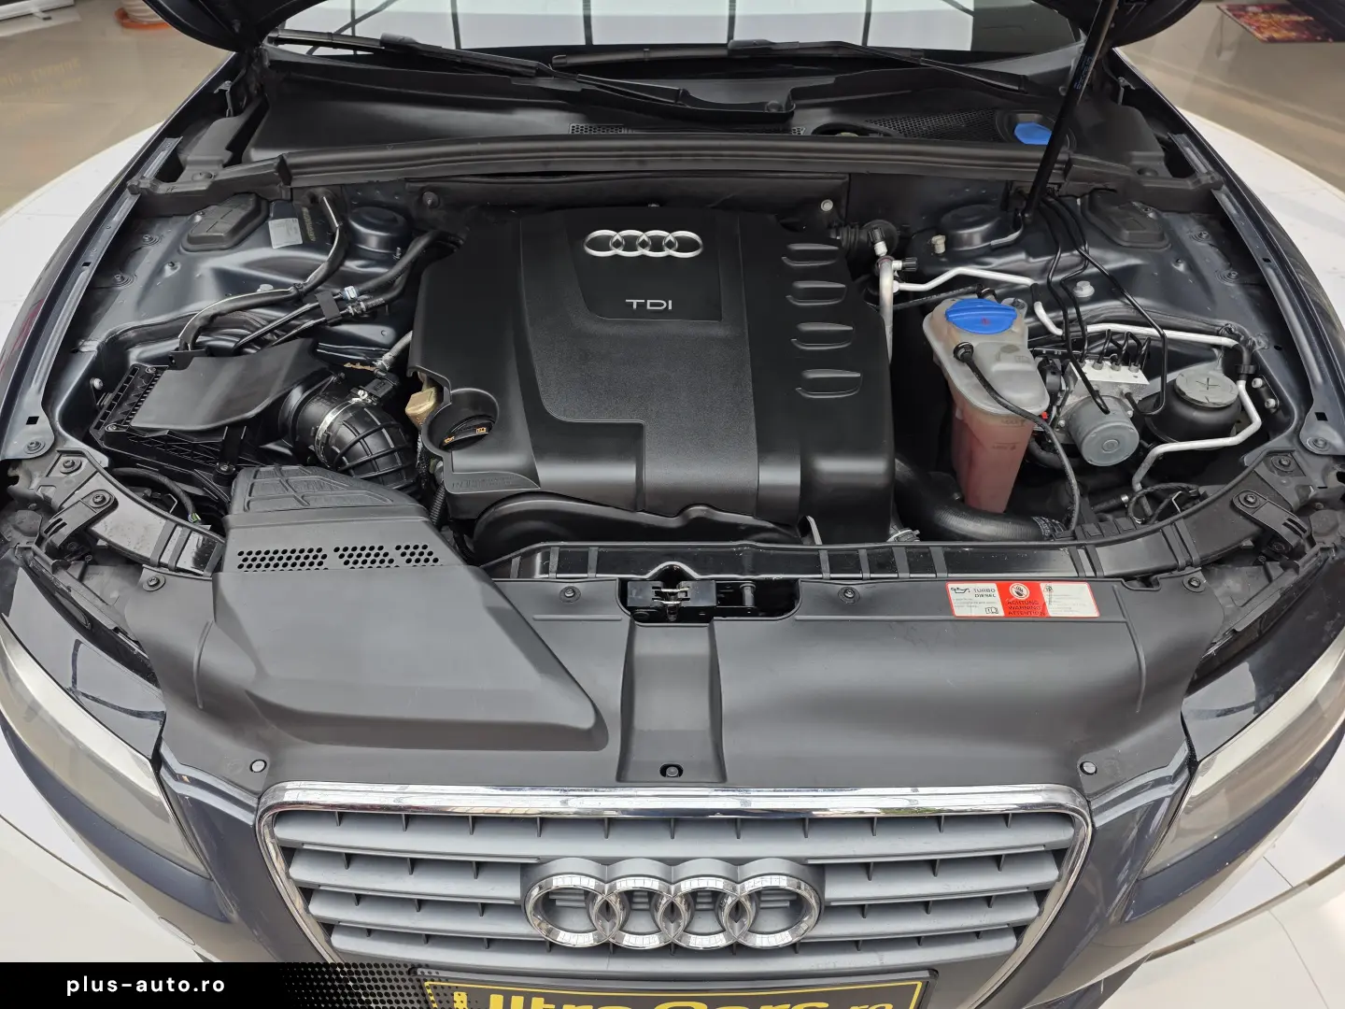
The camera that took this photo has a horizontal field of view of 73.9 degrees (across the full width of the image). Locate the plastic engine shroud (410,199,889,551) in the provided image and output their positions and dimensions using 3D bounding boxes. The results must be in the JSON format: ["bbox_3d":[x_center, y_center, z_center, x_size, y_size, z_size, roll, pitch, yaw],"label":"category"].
[{"bbox_3d":[-0.028,-0.197,1.198,0.575,0.155,0.510,0,51,0],"label":"plastic engine shroud"}]

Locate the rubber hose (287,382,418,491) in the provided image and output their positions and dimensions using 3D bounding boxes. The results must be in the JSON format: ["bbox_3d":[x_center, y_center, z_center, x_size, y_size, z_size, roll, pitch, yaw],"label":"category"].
[{"bbox_3d":[-0.378,-0.084,1.083,0.165,0.120,0.120,26,50,24],"label":"rubber hose"}]

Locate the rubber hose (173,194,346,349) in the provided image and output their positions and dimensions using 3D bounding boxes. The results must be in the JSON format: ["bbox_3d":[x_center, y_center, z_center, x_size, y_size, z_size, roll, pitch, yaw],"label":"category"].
[{"bbox_3d":[-0.554,-0.327,1.251,0.155,0.090,0.340,0,44,0],"label":"rubber hose"}]

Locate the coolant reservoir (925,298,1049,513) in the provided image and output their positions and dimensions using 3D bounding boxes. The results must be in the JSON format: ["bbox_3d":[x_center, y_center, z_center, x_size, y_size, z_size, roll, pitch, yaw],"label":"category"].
[{"bbox_3d":[0.401,-0.129,1.197,0.138,0.270,0.175,0,44,0],"label":"coolant reservoir"}]

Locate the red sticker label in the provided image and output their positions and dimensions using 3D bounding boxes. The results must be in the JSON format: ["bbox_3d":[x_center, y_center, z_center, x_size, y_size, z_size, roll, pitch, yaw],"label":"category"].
[{"bbox_3d":[0.367,0.100,0.935,0.153,0.002,0.043,0,51,0],"label":"red sticker label"}]

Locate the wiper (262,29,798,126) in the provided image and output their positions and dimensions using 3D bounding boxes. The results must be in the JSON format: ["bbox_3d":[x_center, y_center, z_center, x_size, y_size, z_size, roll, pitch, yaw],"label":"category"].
[{"bbox_3d":[-0.260,-0.699,1.465,0.920,0.060,0.070,11,45,11],"label":"wiper"}]

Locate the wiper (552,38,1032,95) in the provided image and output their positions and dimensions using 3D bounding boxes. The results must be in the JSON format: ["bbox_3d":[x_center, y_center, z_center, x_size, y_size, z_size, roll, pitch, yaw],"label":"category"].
[{"bbox_3d":[0.197,-0.710,1.460,0.790,0.065,0.085,0,44,0],"label":"wiper"}]

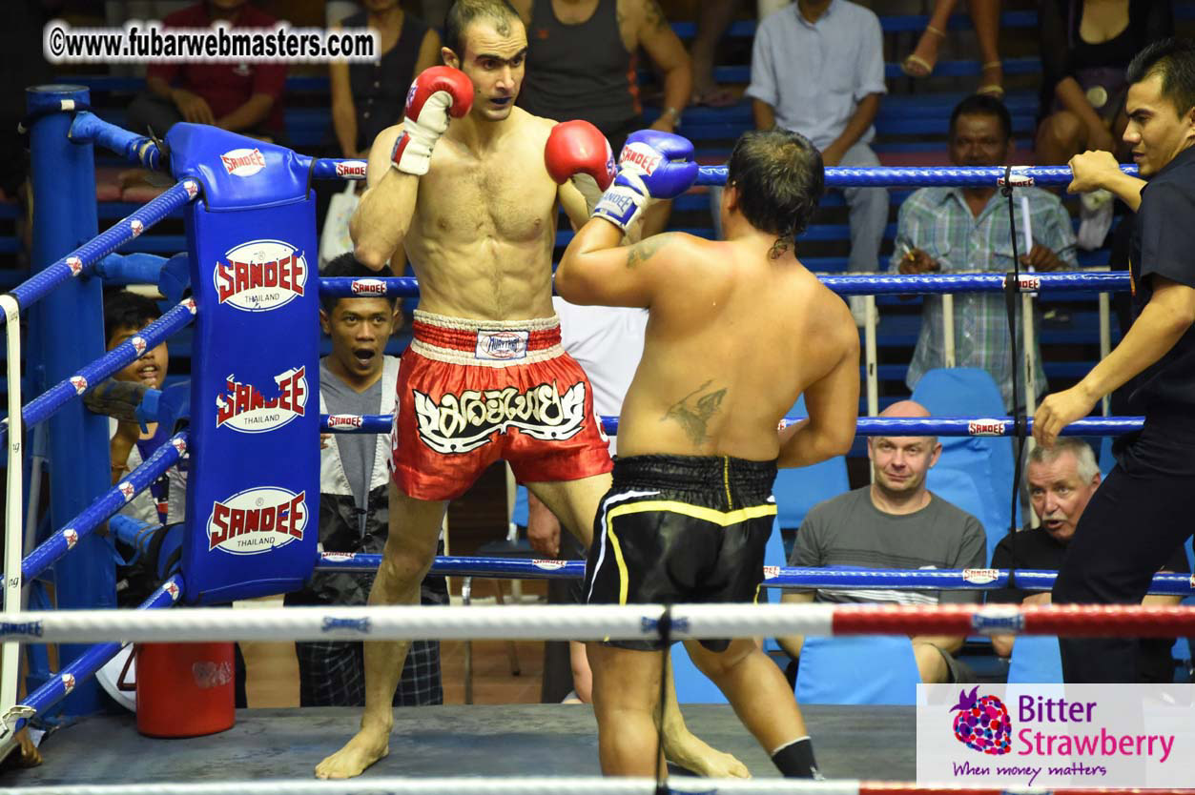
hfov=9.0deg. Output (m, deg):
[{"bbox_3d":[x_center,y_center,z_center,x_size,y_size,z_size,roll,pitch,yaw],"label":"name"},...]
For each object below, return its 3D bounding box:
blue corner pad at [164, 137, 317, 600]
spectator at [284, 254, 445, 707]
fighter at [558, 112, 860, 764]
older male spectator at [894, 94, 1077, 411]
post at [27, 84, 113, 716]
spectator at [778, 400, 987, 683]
[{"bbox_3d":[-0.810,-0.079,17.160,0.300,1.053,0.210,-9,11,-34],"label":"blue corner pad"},{"bbox_3d":[-0.546,0.514,18.120,0.500,1.700,0.400,-2,9,-2],"label":"spectator"},{"bbox_3d":[0.230,0.192,15.850,0.690,1.590,0.800,-5,10,-22],"label":"fighter"},{"bbox_3d":[1.094,-0.019,21.550,0.530,1.640,0.420,-1,9,2],"label":"older male spectator"},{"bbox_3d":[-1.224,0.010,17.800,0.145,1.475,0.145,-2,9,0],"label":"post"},{"bbox_3d":[0.742,0.607,19.650,0.540,1.170,0.800,-1,9,4],"label":"spectator"}]

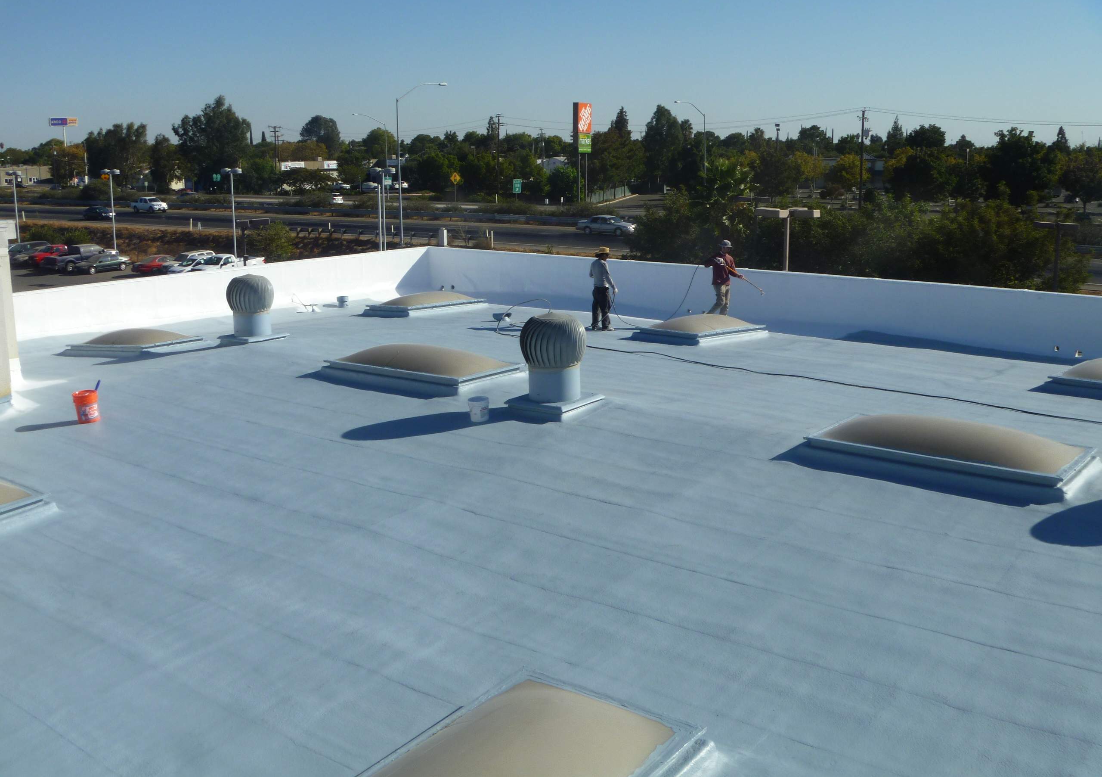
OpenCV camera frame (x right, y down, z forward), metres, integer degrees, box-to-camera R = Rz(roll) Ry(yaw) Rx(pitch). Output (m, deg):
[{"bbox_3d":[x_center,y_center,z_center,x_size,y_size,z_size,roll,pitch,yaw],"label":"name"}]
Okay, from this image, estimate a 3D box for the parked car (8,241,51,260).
[{"bbox_3d":[-45.918,-11.639,96.355,1.920,1.760,4.900,6,14,28],"label":"parked car"}]

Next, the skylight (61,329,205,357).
[{"bbox_3d":[-7.536,-0.893,20.193,2.450,0.430,1.310,3,12,37],"label":"skylight"}]

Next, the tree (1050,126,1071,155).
[{"bbox_3d":[114.163,-52.639,250.000,5.000,12.200,5.000,5,13,24],"label":"tree"}]

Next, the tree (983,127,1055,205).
[{"bbox_3d":[61.709,-29.302,146.945,8.500,10.000,8.200,5,13,22],"label":"tree"}]

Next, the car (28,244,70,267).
[{"bbox_3d":[-40.395,-10.828,91.000,1.770,1.650,4.700,5,12,22],"label":"car"}]

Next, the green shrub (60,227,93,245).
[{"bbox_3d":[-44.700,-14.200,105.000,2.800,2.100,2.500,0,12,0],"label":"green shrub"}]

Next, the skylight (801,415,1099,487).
[{"bbox_3d":[4.099,0.506,11.517,2.570,0.320,1.330,9,15,38],"label":"skylight"}]

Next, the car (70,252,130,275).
[{"bbox_3d":[-36.579,-10.249,90.530,1.770,1.430,4.680,6,14,28],"label":"car"}]

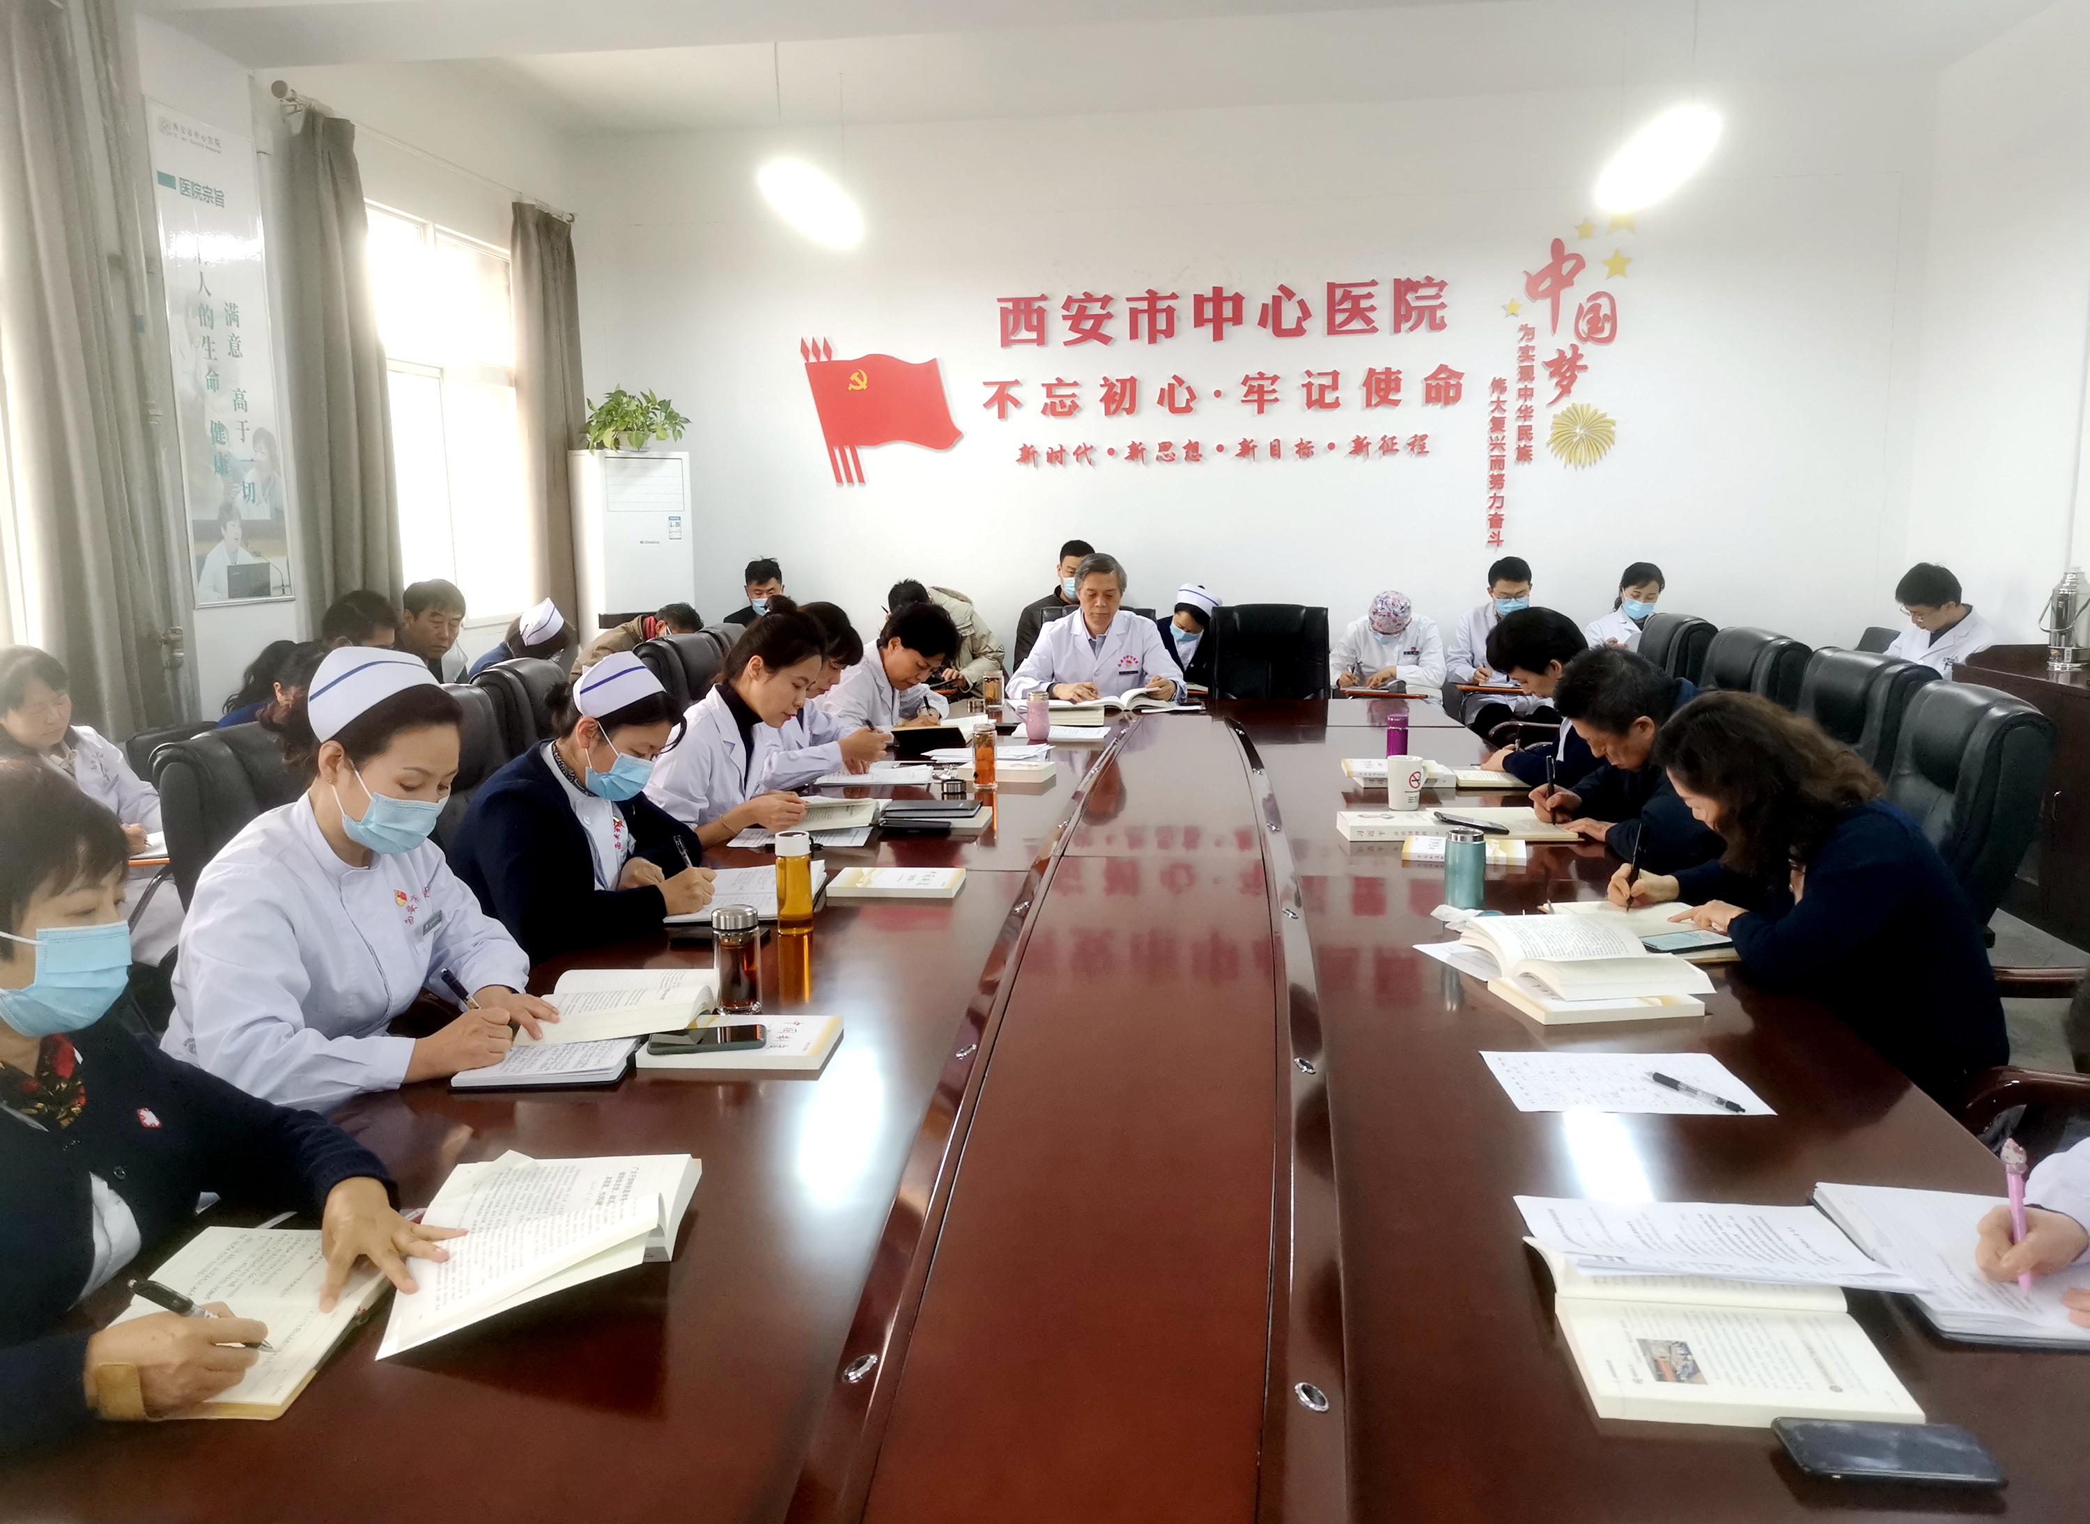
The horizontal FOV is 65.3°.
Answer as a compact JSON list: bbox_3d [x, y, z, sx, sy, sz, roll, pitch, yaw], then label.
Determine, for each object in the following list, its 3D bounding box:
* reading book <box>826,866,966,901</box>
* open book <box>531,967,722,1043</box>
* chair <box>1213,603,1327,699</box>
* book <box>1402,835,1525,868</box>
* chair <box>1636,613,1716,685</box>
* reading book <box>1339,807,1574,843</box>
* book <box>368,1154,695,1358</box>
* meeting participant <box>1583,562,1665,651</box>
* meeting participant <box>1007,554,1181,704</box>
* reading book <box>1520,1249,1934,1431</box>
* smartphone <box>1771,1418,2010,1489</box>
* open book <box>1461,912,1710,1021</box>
[{"bbox_3d":[-0.279,0.231,3.119,0.240,0.017,0.170,0,9,6],"label":"reading book"},{"bbox_3d":[-0.601,0.344,2.307,0.240,0.052,0.335,-1,9,-2],"label":"open book"},{"bbox_3d":[0.845,-0.035,6.134,0.560,1.070,0.640,0,9,6],"label":"chair"},{"bbox_3d":[0.851,0.181,3.300,0.237,0.016,0.172,1,9,16],"label":"book"},{"bbox_3d":[1.877,0.051,5.537,0.660,1.060,0.620,0,9,7],"label":"chair"},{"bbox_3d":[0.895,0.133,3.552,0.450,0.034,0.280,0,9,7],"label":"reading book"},{"bbox_3d":[-0.491,0.453,1.606,0.260,0.055,0.365,-2,9,-4],"label":"book"},{"bbox_3d":[2.585,-0.261,7.100,0.480,1.180,0.720,1,9,12],"label":"meeting participant"},{"bbox_3d":[0.190,-0.143,6.220,0.620,1.280,0.750,0,9,6],"label":"meeting participant"},{"bbox_3d":[0.572,0.472,1.421,0.240,0.035,0.325,0,9,6],"label":"reading book"},{"bbox_3d":[0.619,0.508,1.196,0.143,0.009,0.071,0,9,5],"label":"smartphone"},{"bbox_3d":[0.785,0.301,2.359,0.260,0.062,0.320,-1,9,-3],"label":"open book"}]

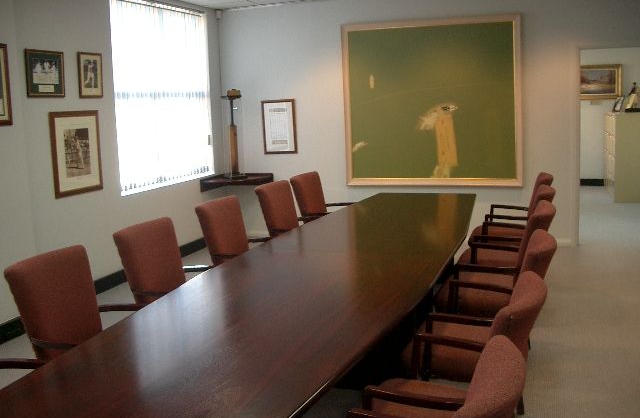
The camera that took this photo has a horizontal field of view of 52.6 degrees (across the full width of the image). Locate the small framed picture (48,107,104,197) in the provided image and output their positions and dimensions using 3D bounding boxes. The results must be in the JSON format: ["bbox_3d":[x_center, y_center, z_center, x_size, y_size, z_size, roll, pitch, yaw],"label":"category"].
[{"bbox_3d":[-1.995,-0.462,5.353,0.030,0.690,0.620,1,10,19],"label":"small framed picture"}]

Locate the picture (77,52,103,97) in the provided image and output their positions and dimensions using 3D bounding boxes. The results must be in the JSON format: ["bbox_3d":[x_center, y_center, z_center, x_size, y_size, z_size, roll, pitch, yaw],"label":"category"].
[{"bbox_3d":[-1.922,-1.116,5.410,0.030,0.370,0.293,1,9,20],"label":"picture"}]

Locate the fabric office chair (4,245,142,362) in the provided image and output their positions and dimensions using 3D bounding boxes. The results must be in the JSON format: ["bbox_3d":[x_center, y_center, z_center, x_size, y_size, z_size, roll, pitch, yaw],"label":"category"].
[{"bbox_3d":[-0.893,0.652,2.706,0.600,0.940,0.580,1,9,20],"label":"fabric office chair"}]

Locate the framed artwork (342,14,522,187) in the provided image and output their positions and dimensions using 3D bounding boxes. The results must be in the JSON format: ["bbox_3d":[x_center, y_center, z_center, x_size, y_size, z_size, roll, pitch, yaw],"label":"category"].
[{"bbox_3d":[1.168,-1.114,6.855,1.900,1.747,0.060,1,9,20],"label":"framed artwork"}]

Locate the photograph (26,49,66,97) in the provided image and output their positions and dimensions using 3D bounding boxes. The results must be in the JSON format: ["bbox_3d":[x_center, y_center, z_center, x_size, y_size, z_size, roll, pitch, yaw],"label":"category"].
[{"bbox_3d":[-2.101,-1.038,4.986,0.025,0.365,0.435,1,10,19],"label":"photograph"}]

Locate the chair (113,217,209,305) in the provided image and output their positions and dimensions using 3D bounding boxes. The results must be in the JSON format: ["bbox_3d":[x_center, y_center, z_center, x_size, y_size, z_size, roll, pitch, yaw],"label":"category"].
[{"bbox_3d":[-0.660,0.546,3.384,0.600,0.940,0.580,1,9,20],"label":"chair"}]

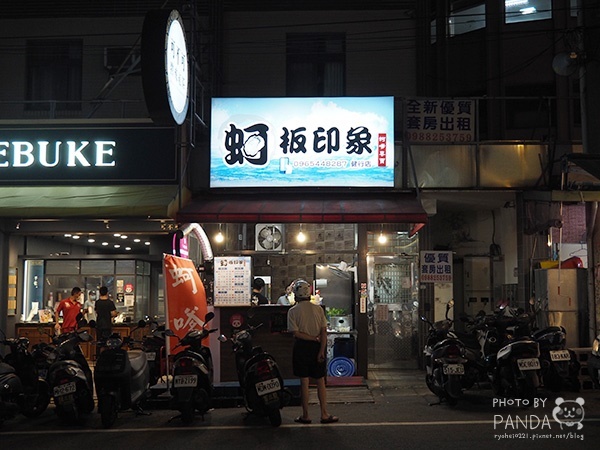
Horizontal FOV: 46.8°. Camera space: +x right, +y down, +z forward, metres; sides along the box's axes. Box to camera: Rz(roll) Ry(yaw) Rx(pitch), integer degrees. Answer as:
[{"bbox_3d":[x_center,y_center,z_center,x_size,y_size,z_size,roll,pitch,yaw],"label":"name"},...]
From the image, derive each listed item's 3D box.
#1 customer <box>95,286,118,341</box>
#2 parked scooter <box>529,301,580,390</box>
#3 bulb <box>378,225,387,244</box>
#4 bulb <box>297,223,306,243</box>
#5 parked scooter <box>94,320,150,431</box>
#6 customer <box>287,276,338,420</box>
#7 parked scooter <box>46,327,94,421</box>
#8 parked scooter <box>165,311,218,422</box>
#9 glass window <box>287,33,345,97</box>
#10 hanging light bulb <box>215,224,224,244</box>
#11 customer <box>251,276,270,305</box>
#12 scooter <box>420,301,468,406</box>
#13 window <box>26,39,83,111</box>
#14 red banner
[{"bbox_3d":[-3.707,1.992,13.170,0.480,1.630,0.320,0,-6,5],"label":"customer"},{"bbox_3d":[3.646,1.848,10.479,0.720,1.150,1.830,0,-5,-5],"label":"parked scooter"},{"bbox_3d":[1.228,0.156,10.323,0.127,0.269,0.110,0,-5,0],"label":"bulb"},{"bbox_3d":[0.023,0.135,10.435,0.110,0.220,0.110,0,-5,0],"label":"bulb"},{"bbox_3d":[-2.175,1.793,8.701,0.700,1.150,1.800,0,-5,3],"label":"parked scooter"},{"bbox_3d":[0.149,1.485,8.259,0.560,1.690,0.360,0,-5,3],"label":"customer"},{"bbox_3d":[-2.729,1.766,8.512,0.700,1.150,1.800,1,-6,-9],"label":"parked scooter"},{"bbox_3d":[-1.269,1.737,8.371,0.700,1.180,1.800,0,-5,-3],"label":"parked scooter"},{"bbox_3d":[0.282,-2.673,11.867,1.027,1.278,0.120,0,-5,0],"label":"glass window"},{"bbox_3d":[-1.199,0.156,10.323,0.127,0.269,0.110,0,-5,0],"label":"hanging light bulb"},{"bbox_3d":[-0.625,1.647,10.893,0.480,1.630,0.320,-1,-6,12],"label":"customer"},{"bbox_3d":[1.949,1.827,9.519,0.720,1.220,1.850,0,-5,2],"label":"scooter"},{"bbox_3d":[-4.199,-2.577,11.859,0.958,1.259,0.120,0,-5,0],"label":"window"},{"bbox_3d":[-1.580,1.098,9.609,0.624,1.378,0.120,1,-5,-11],"label":"red banner"}]

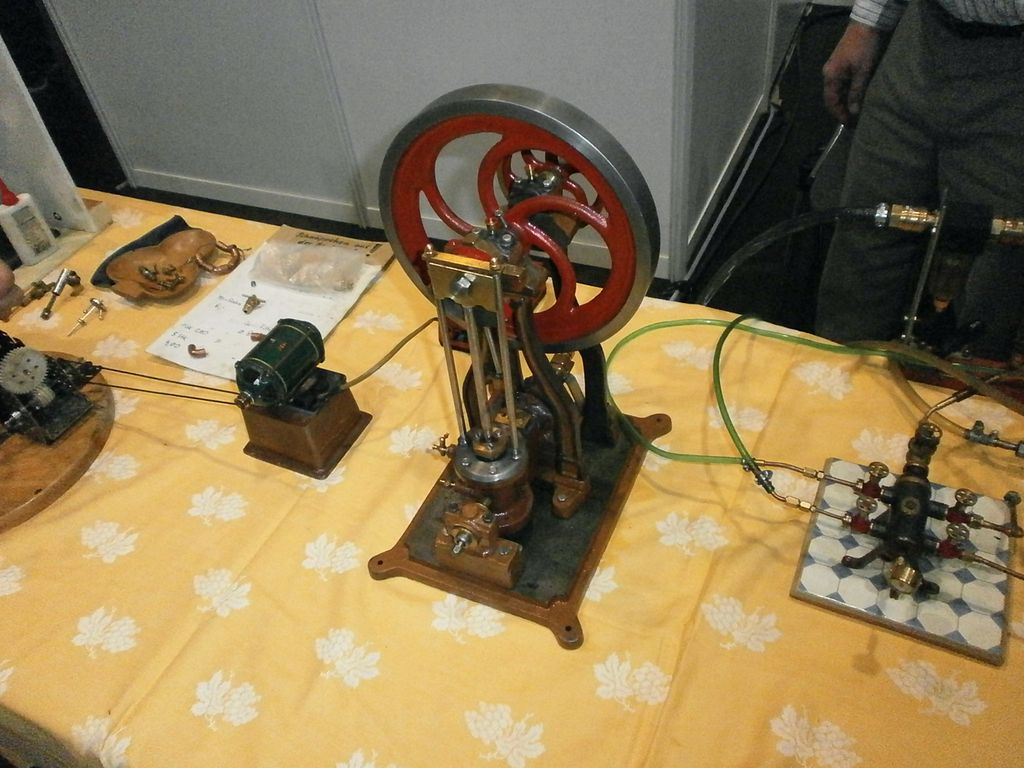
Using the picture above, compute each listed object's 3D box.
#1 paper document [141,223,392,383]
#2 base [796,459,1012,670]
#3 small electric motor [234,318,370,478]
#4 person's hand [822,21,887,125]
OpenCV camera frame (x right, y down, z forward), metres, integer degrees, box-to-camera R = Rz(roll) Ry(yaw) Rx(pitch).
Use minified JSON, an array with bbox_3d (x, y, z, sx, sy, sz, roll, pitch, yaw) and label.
[{"bbox_3d":[-0.309,-0.115,1.062,0.207,0.006,0.293,14,49,22],"label":"paper document"},{"bbox_3d":[0.342,0.144,0.695,0.159,0.014,0.158,14,49,22],"label":"base"},{"bbox_3d":[-0.234,0.012,0.831,0.108,0.136,0.108,16,50,23],"label":"small electric motor"},{"bbox_3d":[0.485,-0.441,1.134,0.075,0.145,0.090,11,48,19],"label":"person's hand"}]

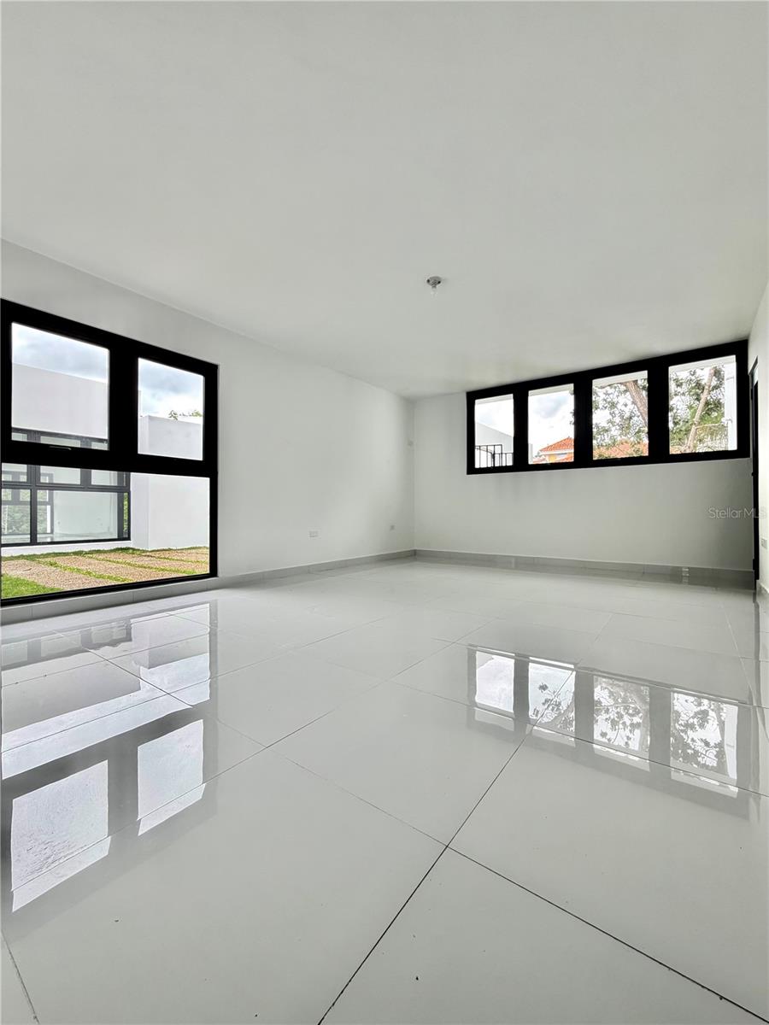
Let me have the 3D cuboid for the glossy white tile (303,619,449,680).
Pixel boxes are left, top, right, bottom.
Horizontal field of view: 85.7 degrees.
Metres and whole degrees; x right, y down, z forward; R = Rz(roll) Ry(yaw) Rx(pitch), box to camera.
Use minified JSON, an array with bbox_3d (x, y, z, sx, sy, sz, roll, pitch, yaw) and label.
[{"bbox_3d":[-0.054,0.721,2.216,0.624,0.012,0.624,0,1,37],"label":"glossy white tile"}]

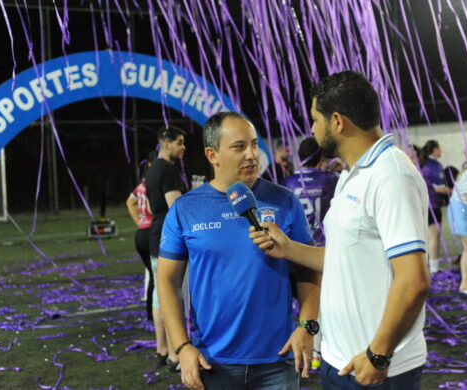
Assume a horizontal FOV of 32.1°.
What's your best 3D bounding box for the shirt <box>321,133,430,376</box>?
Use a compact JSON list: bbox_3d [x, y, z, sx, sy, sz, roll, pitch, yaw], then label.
[{"bbox_3d":[0.430,0.172,2.480,0.310,0.710,0.470,-1,2,-18],"label":"shirt"}]

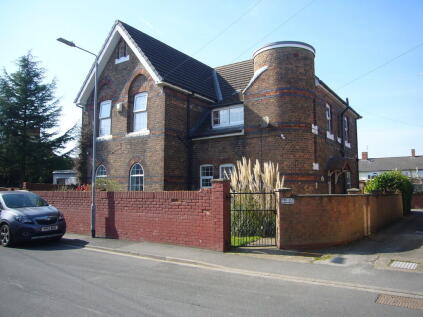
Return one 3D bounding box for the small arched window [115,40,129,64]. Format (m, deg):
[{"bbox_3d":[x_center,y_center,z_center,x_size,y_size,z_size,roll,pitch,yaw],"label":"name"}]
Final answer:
[{"bbox_3d":[-4.104,-4.909,15.694,0.850,1.100,0.200,-4,-6,34],"label":"small arched window"}]

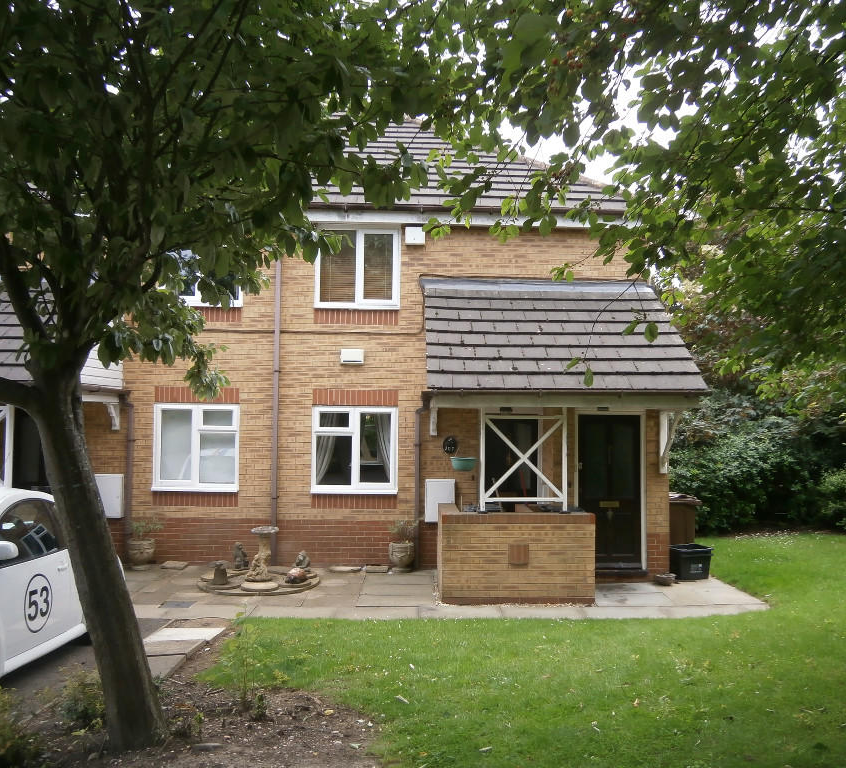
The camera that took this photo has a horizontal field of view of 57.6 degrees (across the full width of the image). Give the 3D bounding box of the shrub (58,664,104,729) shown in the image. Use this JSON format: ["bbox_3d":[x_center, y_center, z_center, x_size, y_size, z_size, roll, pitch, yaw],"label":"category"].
[{"bbox_3d":[-2.163,2.010,4.930,0.400,0.440,0.380,1,-3,-3],"label":"shrub"}]

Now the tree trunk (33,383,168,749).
[{"bbox_3d":[-1.941,1.074,4.600,0.700,2.240,0.400,1,-3,-3],"label":"tree trunk"}]

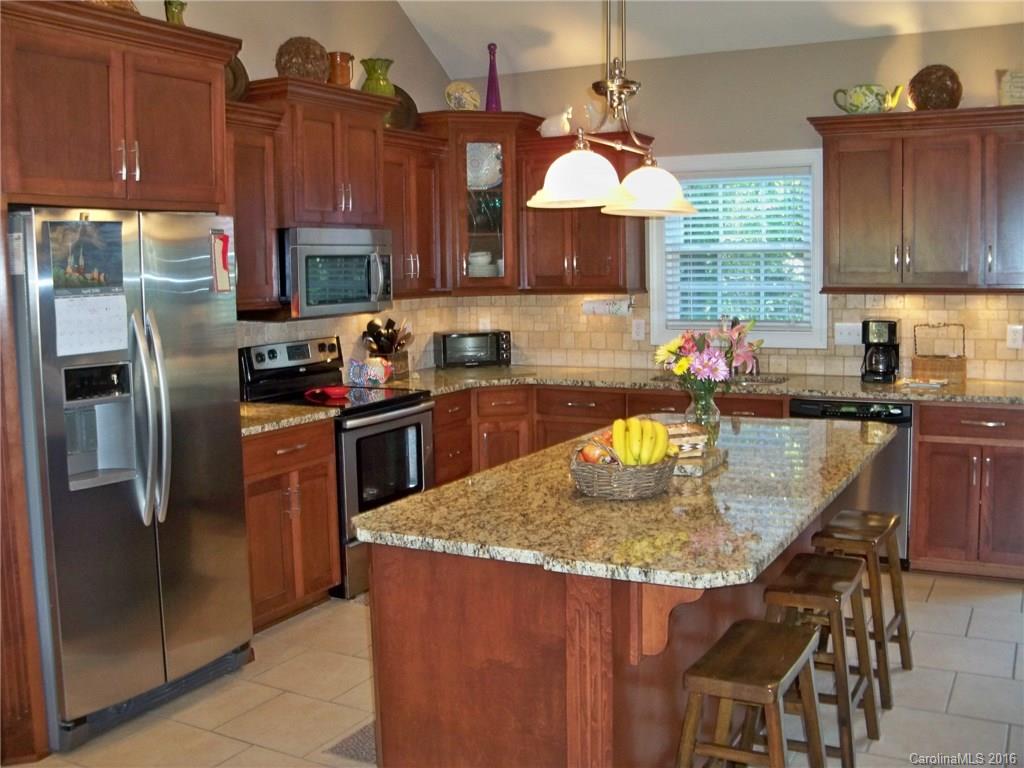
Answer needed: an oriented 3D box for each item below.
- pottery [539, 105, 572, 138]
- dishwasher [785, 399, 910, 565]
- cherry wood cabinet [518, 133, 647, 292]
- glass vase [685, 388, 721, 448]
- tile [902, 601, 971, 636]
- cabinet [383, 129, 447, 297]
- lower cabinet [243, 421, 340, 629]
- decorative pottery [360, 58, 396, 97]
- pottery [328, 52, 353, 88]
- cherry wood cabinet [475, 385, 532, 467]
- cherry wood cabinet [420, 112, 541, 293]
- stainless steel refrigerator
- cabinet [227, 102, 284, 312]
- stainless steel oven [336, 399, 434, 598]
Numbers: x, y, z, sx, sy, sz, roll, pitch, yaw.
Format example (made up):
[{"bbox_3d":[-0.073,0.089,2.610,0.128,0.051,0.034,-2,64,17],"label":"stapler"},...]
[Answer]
[{"bbox_3d":[0.262,-1.589,6.242,0.180,0.190,0.130,3,7,28],"label":"pottery"},{"bbox_3d":[1.838,0.474,5.504,0.600,0.860,0.600,3,7,28],"label":"dishwasher"},{"bbox_3d":[0.425,-1.007,6.270,0.720,0.912,0.367,3,7,28],"label":"cherry wood cabinet"},{"bbox_3d":[0.659,0.112,3.578,0.122,0.215,0.122,3,7,28],"label":"glass vase"},{"bbox_3d":[1.794,1.022,4.541,0.395,0.010,0.395,3,7,28],"label":"tile"},{"bbox_3d":[-0.666,-0.935,5.880,0.370,0.880,0.730,3,7,28],"label":"cabinet"},{"bbox_3d":[-1.238,0.602,4.719,0.621,0.863,0.648,3,7,28],"label":"lower cabinet"},{"bbox_3d":[-0.706,-1.605,5.477,0.160,0.205,0.160,-1,7,0],"label":"decorative pottery"},{"bbox_3d":[-0.897,-1.624,5.419,0.135,0.220,0.135,-1,6,0],"label":"pottery"},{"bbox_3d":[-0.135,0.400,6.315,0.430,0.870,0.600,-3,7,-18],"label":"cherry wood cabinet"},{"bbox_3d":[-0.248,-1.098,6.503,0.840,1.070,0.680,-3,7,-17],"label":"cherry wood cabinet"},{"bbox_3d":[-1.541,0.271,3.796,0.800,1.750,0.880,3,7,28],"label":"stainless steel refrigerator"},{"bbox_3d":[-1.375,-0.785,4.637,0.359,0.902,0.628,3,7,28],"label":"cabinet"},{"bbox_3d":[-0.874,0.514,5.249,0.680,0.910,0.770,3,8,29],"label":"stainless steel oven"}]

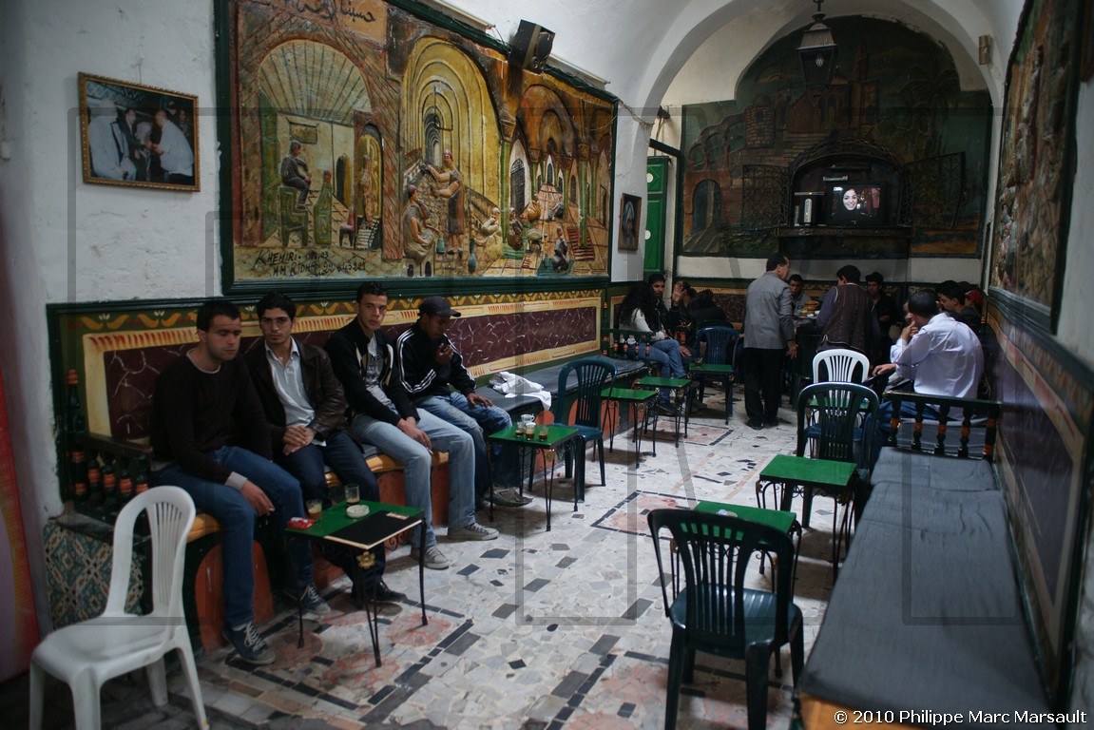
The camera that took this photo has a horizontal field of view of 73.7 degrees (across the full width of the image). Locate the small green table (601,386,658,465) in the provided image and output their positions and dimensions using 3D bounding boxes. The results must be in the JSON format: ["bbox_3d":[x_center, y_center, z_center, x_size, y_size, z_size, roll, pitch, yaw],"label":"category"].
[{"bbox_3d":[0.631,0.499,5.856,0.419,0.526,0.402,4,9,26],"label":"small green table"}]

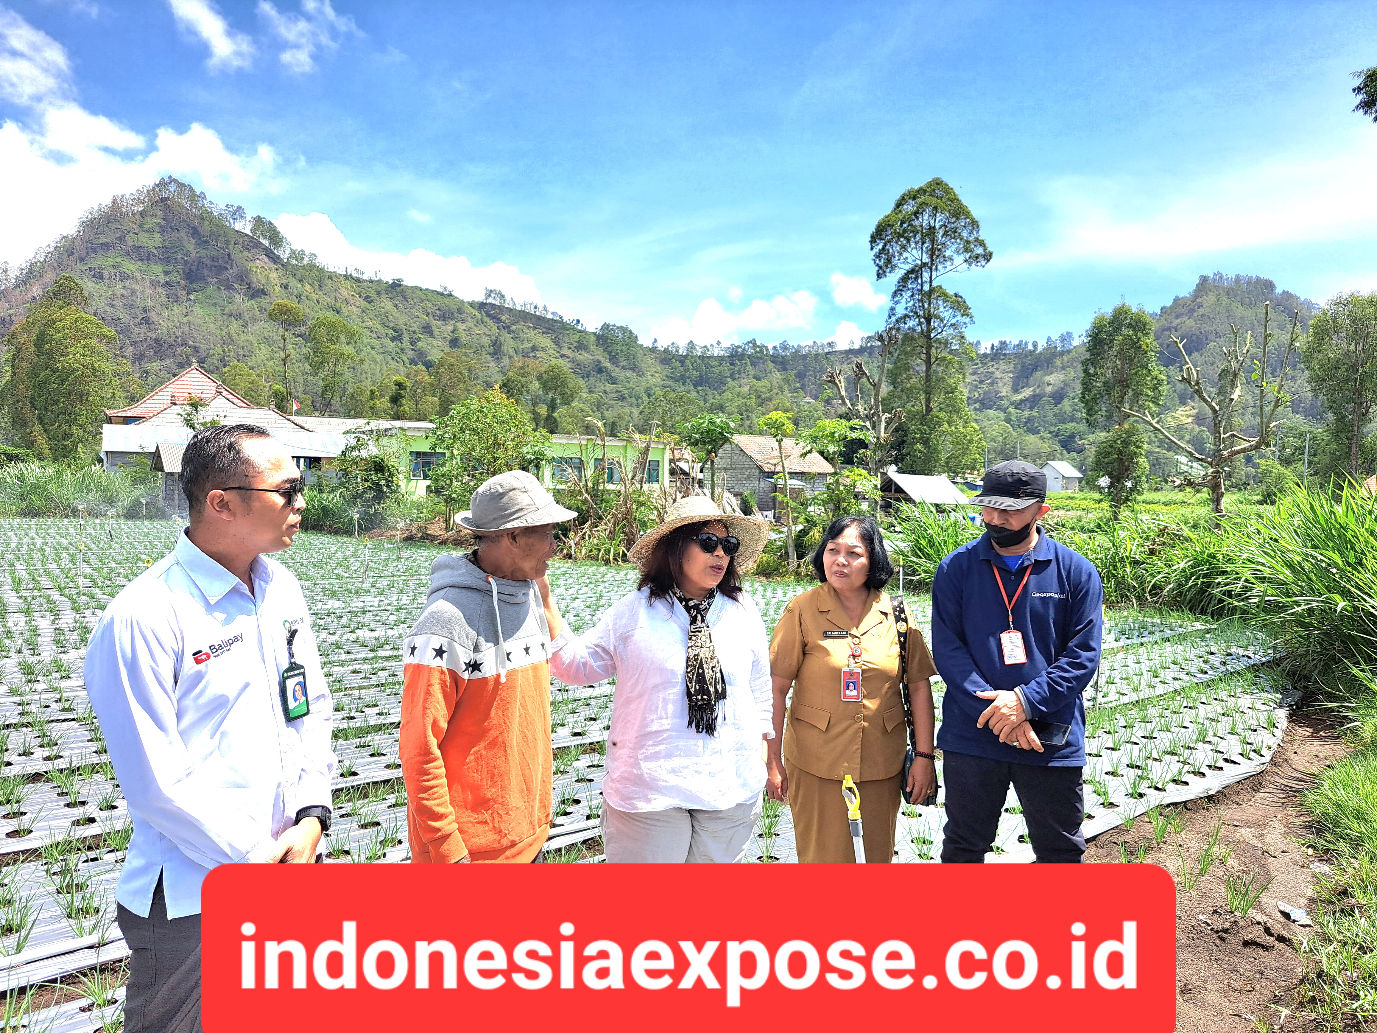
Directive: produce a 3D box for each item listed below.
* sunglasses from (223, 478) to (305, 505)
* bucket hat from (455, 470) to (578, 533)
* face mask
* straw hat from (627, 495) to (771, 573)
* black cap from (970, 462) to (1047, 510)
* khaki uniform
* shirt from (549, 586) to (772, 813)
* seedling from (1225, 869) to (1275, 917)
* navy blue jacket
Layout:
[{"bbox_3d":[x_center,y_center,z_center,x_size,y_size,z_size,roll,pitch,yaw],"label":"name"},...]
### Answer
[{"bbox_3d":[-0.816,-0.047,1.800,0.150,0.047,0.145,0,1,-10],"label":"sunglasses"},{"bbox_3d":[-0.425,-0.040,2.320,0.310,0.145,0.280,-10,5,-25],"label":"bucket hat"},{"bbox_3d":[0.879,0.039,2.650,0.135,0.085,0.085,1,16,45],"label":"face mask"},{"bbox_3d":[0.015,0.041,2.500,0.370,0.150,0.380,0,-19,-31],"label":"straw hat"},{"bbox_3d":[0.896,-0.096,2.710,0.185,0.120,0.250,1,15,45],"label":"black cap"},{"bbox_3d":[0.522,0.730,3.020,0.520,1.040,0.300,0,2,-1],"label":"khaki uniform"},{"bbox_3d":[-0.070,0.461,2.540,0.580,0.590,0.340,0,1,-7],"label":"shirt"},{"bbox_3d":[2.058,1.376,3.500,0.170,0.155,0.150,0,1,0],"label":"seedling"},{"bbox_3d":[0.932,0.352,2.730,0.490,0.660,0.320,0,1,22],"label":"navy blue jacket"}]

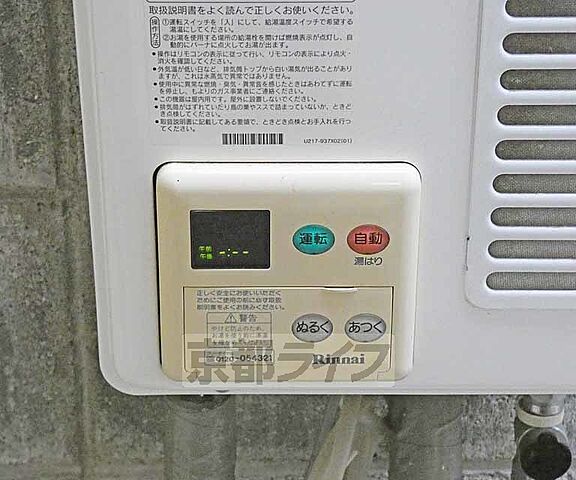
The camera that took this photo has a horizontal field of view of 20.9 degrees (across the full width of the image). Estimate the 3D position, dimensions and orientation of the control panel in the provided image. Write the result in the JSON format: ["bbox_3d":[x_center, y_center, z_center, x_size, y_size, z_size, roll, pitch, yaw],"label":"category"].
[{"bbox_3d":[0.001,0.017,0.758,0.126,0.116,0.021,0,29,0],"label":"control panel"}]

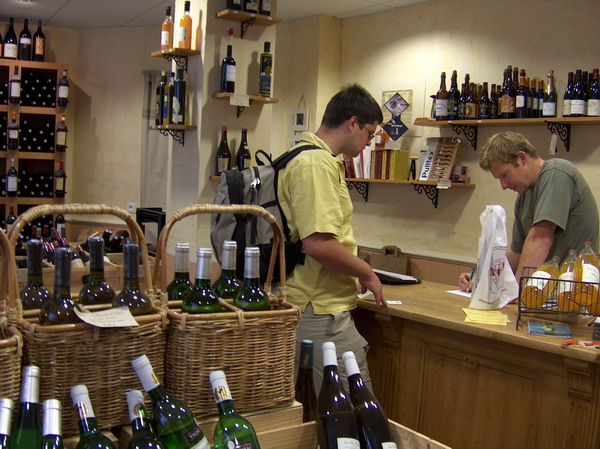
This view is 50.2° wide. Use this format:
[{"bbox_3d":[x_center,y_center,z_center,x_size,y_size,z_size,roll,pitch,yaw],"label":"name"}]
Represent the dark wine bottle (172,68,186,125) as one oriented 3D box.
[{"bbox_3d":[-0.716,-0.757,3.810,0.068,0.332,0.068,3,4,0],"label":"dark wine bottle"}]

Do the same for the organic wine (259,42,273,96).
[{"bbox_3d":[-0.198,-0.916,3.800,0.070,0.320,0.070,3,5,0],"label":"organic wine"}]

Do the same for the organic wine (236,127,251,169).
[{"bbox_3d":[-0.341,-0.433,3.870,0.084,0.301,0.084,1,4,-20],"label":"organic wine"}]

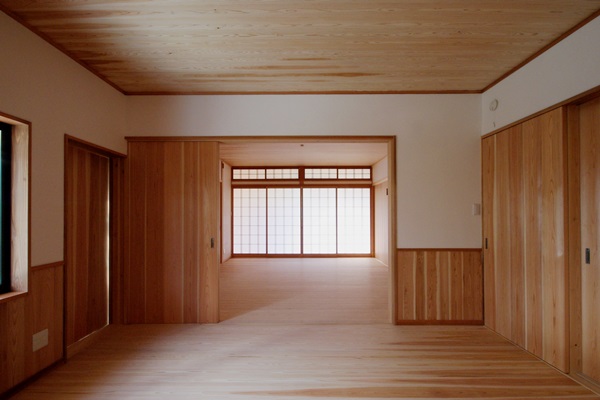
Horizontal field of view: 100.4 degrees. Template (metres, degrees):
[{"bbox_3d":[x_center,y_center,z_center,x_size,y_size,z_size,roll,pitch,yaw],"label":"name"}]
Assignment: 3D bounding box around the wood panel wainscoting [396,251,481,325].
[{"bbox_3d":[1.510,0.935,2.690,0.930,0.820,0.030,0,-1,1],"label":"wood panel wainscoting"}]

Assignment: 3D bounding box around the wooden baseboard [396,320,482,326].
[{"bbox_3d":[1.510,1.335,2.690,0.930,0.060,0.020,0,-1,1],"label":"wooden baseboard"}]

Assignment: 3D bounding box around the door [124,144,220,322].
[{"bbox_3d":[-1.366,0.350,2.690,1.010,1.980,0.040,0,-1,1],"label":"door"}]

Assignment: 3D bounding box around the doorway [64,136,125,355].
[{"bbox_3d":[-1.910,0.400,2.350,0.100,1.810,0.690,0,-1,1],"label":"doorway"}]

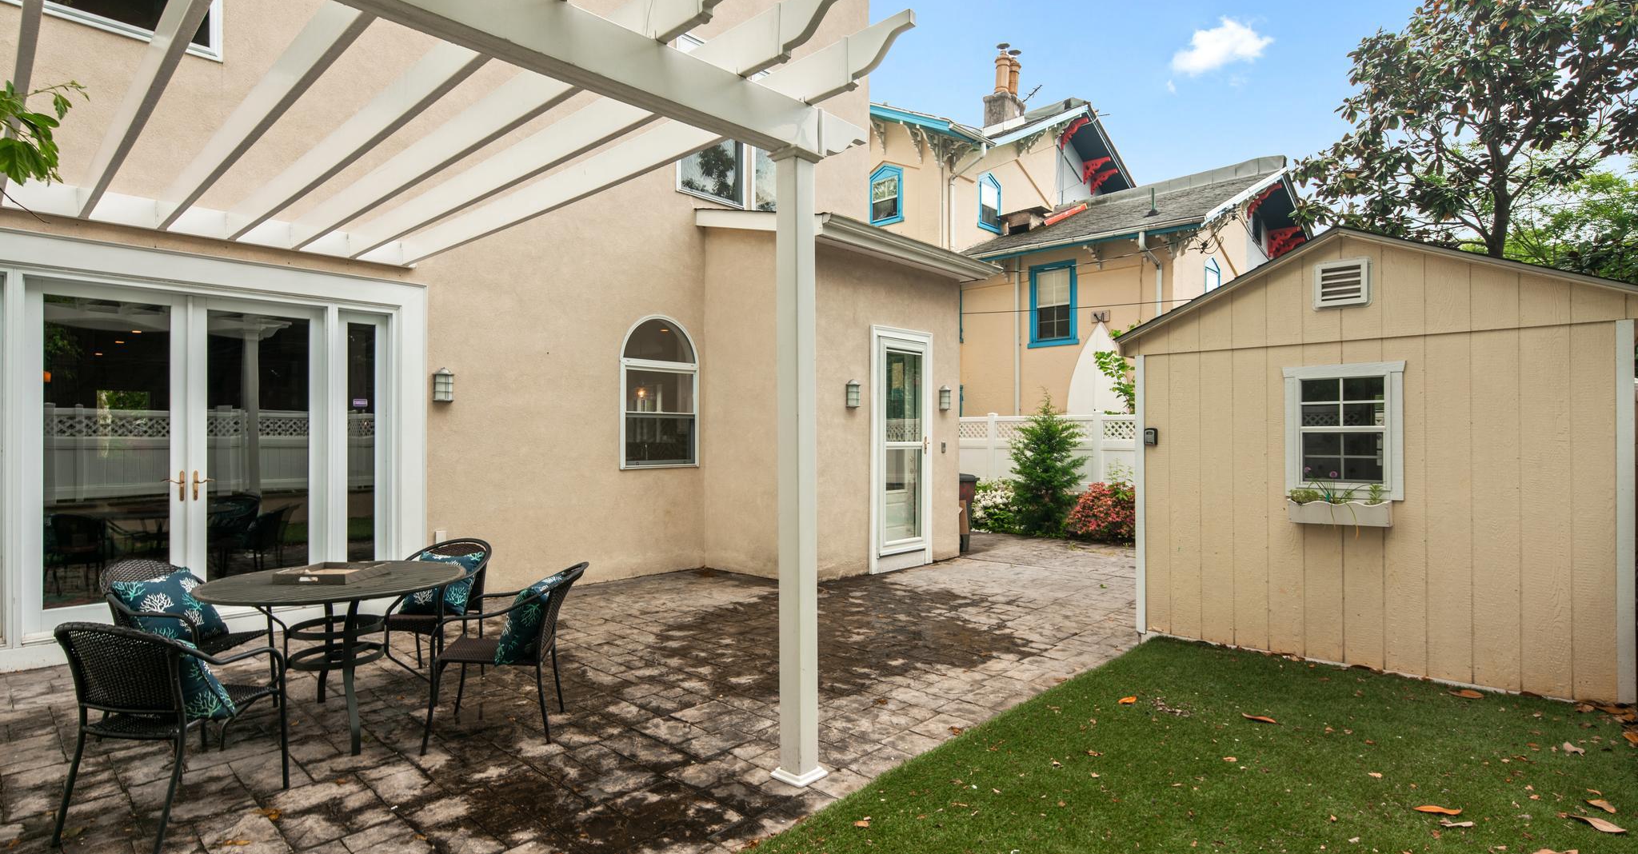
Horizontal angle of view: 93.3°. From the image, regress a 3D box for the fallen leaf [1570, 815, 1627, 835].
[{"bbox_3d":[2.777,1.416,2.754,0.090,0.035,0.155,0,-1,-39],"label":"fallen leaf"}]

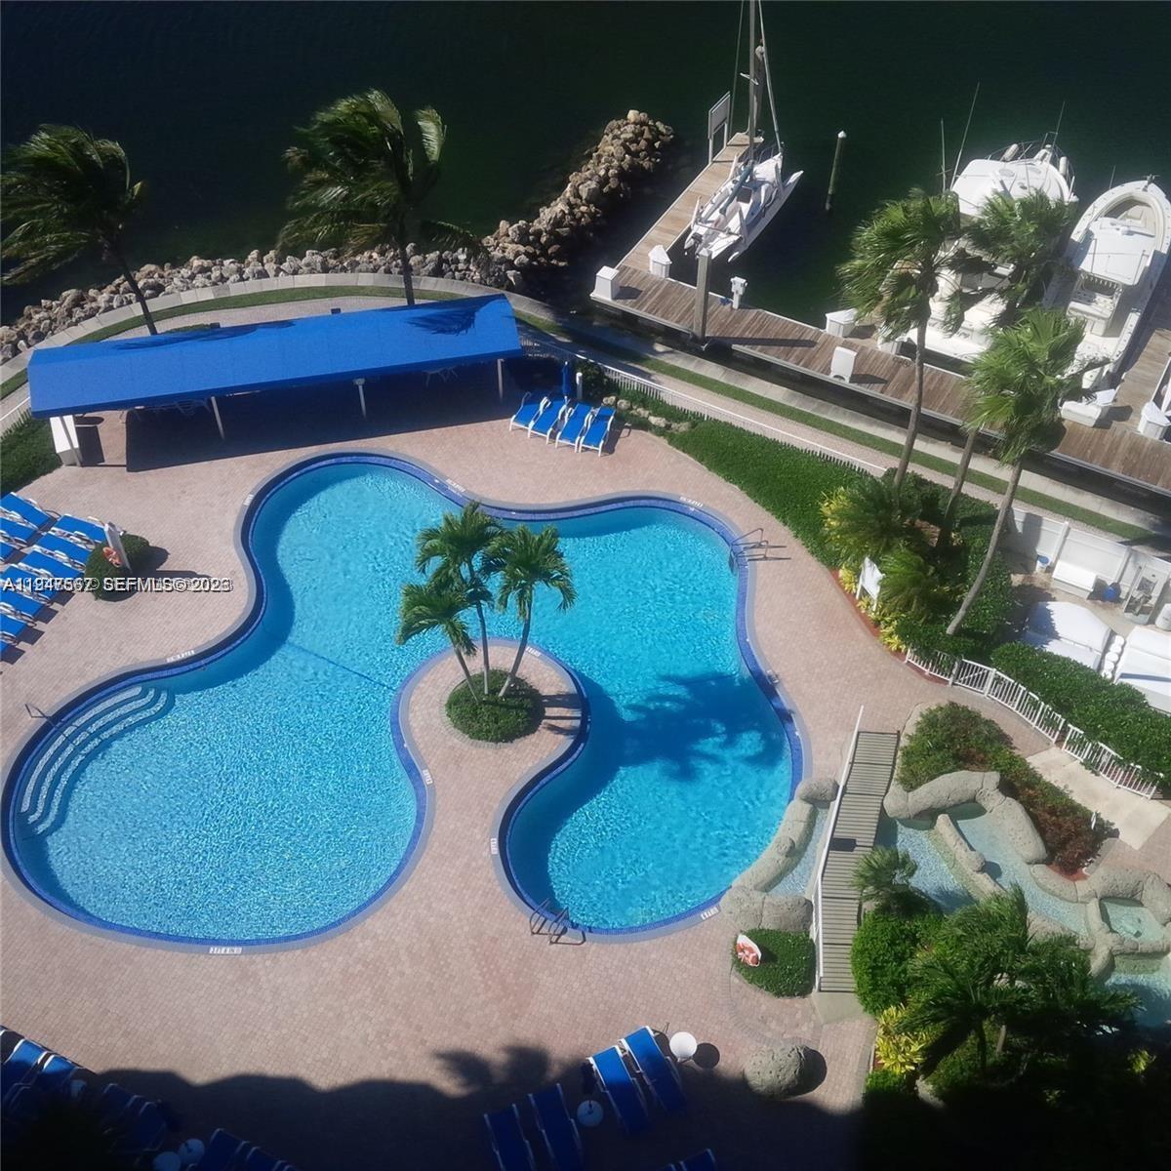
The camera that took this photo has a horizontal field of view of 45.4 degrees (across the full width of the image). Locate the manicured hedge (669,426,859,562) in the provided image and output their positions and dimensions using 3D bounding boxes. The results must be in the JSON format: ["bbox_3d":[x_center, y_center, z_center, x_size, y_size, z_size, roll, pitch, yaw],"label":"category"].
[{"bbox_3d":[5.620,-3.314,40.163,2.730,0.800,6.740,-31,56,-24],"label":"manicured hedge"}]

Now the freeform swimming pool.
[{"bbox_3d":[-4.304,2.567,36.555,19.170,1.500,15.650,2,49,1],"label":"freeform swimming pool"}]

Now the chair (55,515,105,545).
[{"bbox_3d":[-13.701,-1.453,38.283,1.800,0.620,0.690,18,51,15],"label":"chair"}]

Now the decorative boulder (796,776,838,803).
[{"bbox_3d":[5.437,4.841,32.873,1.000,0.550,0.650,0,48,0],"label":"decorative boulder"}]

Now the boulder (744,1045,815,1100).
[{"bbox_3d":[4.304,10.865,31.230,1.500,0.850,1.200,0,48,0],"label":"boulder"}]

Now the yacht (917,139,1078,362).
[{"bbox_3d":[14.506,-12.018,48.818,4.100,4.400,11.040,22,52,18],"label":"yacht"}]

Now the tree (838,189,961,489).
[{"bbox_3d":[7.567,-5.176,35.959,2.950,9.300,2.950,0,48,0],"label":"tree"}]

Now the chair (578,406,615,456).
[{"bbox_3d":[0.405,-4.681,41.469,0.700,0.620,1.850,12,50,11],"label":"chair"}]

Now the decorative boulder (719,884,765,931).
[{"bbox_3d":[3.473,7.129,30.816,1.000,0.550,1.000,0,48,0],"label":"decorative boulder"}]

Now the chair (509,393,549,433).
[{"bbox_3d":[-1.803,-5.817,46.333,0.720,0.580,1.930,17,50,14],"label":"chair"}]

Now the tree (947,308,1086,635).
[{"bbox_3d":[9.492,-1.793,32.940,3.000,9.700,3.000,0,49,0],"label":"tree"}]

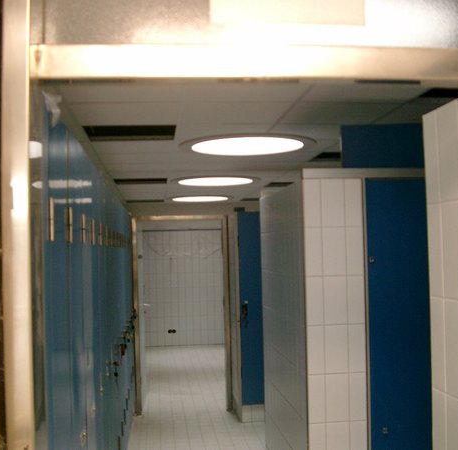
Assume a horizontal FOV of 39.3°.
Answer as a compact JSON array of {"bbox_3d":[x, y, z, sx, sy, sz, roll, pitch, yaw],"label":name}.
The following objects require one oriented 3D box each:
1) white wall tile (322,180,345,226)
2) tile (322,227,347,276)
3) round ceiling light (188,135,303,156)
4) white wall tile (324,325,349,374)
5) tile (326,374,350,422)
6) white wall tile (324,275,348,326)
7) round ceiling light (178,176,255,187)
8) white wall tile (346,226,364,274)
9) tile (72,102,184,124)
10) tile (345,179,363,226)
[{"bbox_3d":[0.538,-0.111,3.335,0.122,0.246,0.010,-1,-2,-7],"label":"white wall tile"},{"bbox_3d":[0.543,0.139,3.325,0.122,0.246,0.010,-1,-2,-7],"label":"tile"},{"bbox_3d":[0.117,-0.487,4.000,0.700,0.050,0.700,-1,-2,-7],"label":"round ceiling light"},{"bbox_3d":[0.551,0.638,3.304,0.122,0.246,0.010,-1,-2,-7],"label":"white wall tile"},{"bbox_3d":[0.555,0.888,3.294,0.122,0.246,0.010,-1,-2,-7],"label":"tile"},{"bbox_3d":[0.547,0.388,3.315,0.122,0.246,0.010,-1,-2,-7],"label":"white wall tile"},{"bbox_3d":[-0.123,-0.401,5.992,0.700,0.050,0.700,-1,-2,-7],"label":"round ceiling light"},{"bbox_3d":[0.651,0.137,3.338,0.092,0.246,0.010,-1,-2,-7],"label":"white wall tile"},{"bbox_3d":[-0.475,-0.529,2.993,0.490,0.020,0.480,-1,-2,-7],"label":"tile"},{"bbox_3d":[0.647,-0.112,3.348,0.092,0.246,0.010,-1,-2,-7],"label":"tile"}]

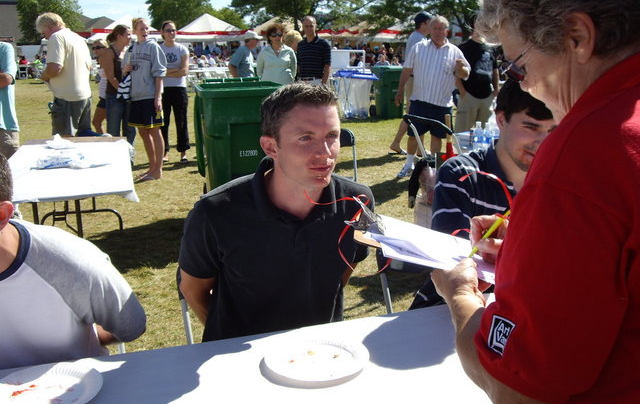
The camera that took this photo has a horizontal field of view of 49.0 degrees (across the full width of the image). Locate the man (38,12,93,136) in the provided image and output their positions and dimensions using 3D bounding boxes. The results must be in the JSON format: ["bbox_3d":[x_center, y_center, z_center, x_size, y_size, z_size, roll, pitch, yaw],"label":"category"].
[{"bbox_3d":[-2.540,-1.009,7.097,0.450,1.740,0.520,9,15,36],"label":"man"}]

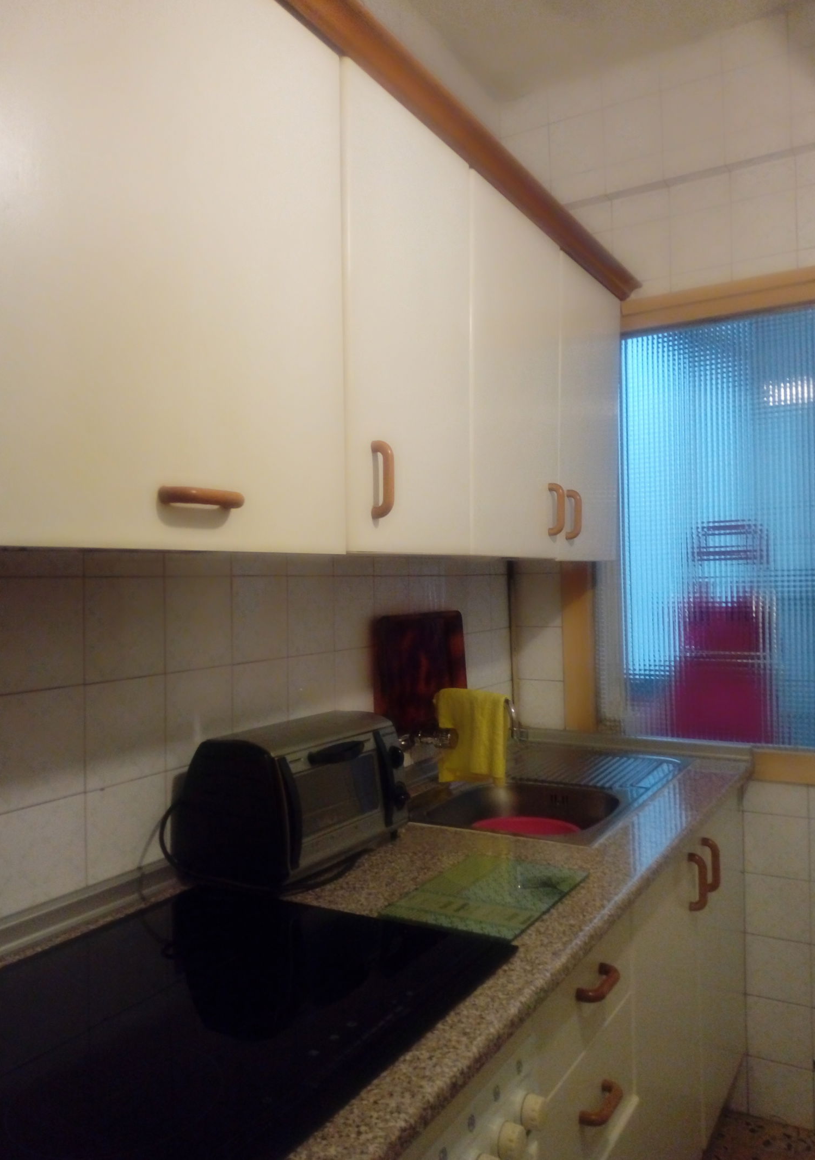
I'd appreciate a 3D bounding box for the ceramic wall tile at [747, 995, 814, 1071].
[{"bbox_3d":[0.912,1.105,2.218,0.151,0.151,0.010,-1,0,30],"label":"ceramic wall tile"}]

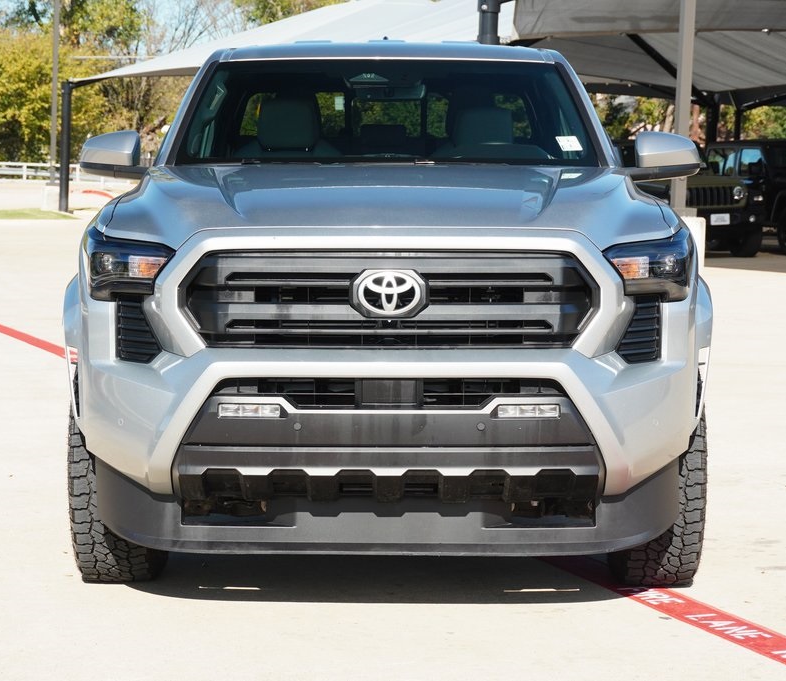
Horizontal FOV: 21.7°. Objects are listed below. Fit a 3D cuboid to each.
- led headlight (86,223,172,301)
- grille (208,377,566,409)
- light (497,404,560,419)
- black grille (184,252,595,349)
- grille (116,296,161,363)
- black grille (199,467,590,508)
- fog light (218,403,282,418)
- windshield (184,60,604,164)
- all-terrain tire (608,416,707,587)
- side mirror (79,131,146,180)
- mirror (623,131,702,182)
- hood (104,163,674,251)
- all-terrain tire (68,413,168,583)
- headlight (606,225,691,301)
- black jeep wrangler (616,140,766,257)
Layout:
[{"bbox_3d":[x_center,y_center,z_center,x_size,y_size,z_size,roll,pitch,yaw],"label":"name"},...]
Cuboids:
[{"bbox_3d":[-0.737,-0.213,5.711,0.285,0.210,0.310,0,4,0],"label":"led headlight"},{"bbox_3d":[-0.007,0.147,5.670,0.970,0.095,0.100,0,5,0],"label":"grille"},{"bbox_3d":[0.371,0.196,5.650,0.176,0.044,0.060,0,5,0],"label":"light"},{"bbox_3d":[-0.009,-0.110,5.556,1.126,0.268,0.145,0,4,0],"label":"black grille"},{"bbox_3d":[-0.701,-0.029,5.641,0.137,0.181,0.100,0,4,0],"label":"grille"},{"bbox_3d":[0.004,0.407,5.630,1.110,0.115,0.100,0,5,0],"label":"black grille"},{"bbox_3d":[-0.396,0.193,5.650,0.176,0.044,0.060,0,5,0],"label":"fog light"},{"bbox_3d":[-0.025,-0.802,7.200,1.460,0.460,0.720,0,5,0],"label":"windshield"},{"bbox_3d":[0.792,0.355,6.392,0.268,0.800,0.800,0,4,0],"label":"all-terrain tire"},{"bbox_3d":[-0.966,-0.642,7.100,0.250,0.180,0.170,0,5,0],"label":"side mirror"},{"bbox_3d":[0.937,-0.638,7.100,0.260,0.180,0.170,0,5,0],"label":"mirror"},{"bbox_3d":[-0.011,-0.416,6.156,1.600,0.265,1.300,0,4,0],"label":"hood"},{"bbox_3d":[-0.826,0.346,6.381,0.268,0.800,0.800,0,4,0],"label":"all-terrain tire"},{"bbox_3d":[0.718,-0.205,5.721,0.285,0.210,0.310,0,4,0],"label":"headlight"},{"bbox_3d":[4.349,-2.397,34.193,1.880,1.860,4.700,0,5,-18],"label":"black jeep wrangler"}]

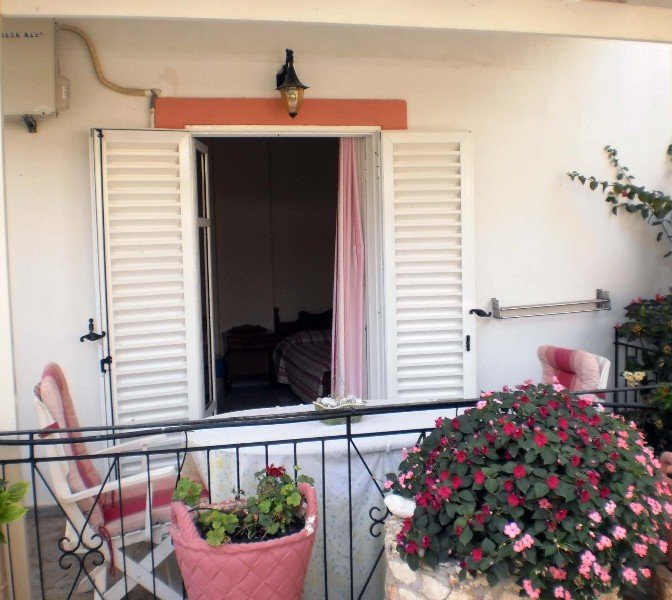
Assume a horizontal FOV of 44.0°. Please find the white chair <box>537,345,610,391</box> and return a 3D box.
[{"bbox_3d":[0.835,0.719,3.627,0.620,1.018,0.580,-2,4,-18],"label":"white chair"}]

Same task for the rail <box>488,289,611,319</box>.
[{"bbox_3d":[1.312,0.028,5.102,0.712,0.120,0.125,-5,4,-11],"label":"rail"}]

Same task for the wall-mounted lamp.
[{"bbox_3d":[-0.243,-1.205,4.640,0.185,0.385,0.250,-2,4,-12],"label":"wall-mounted lamp"}]

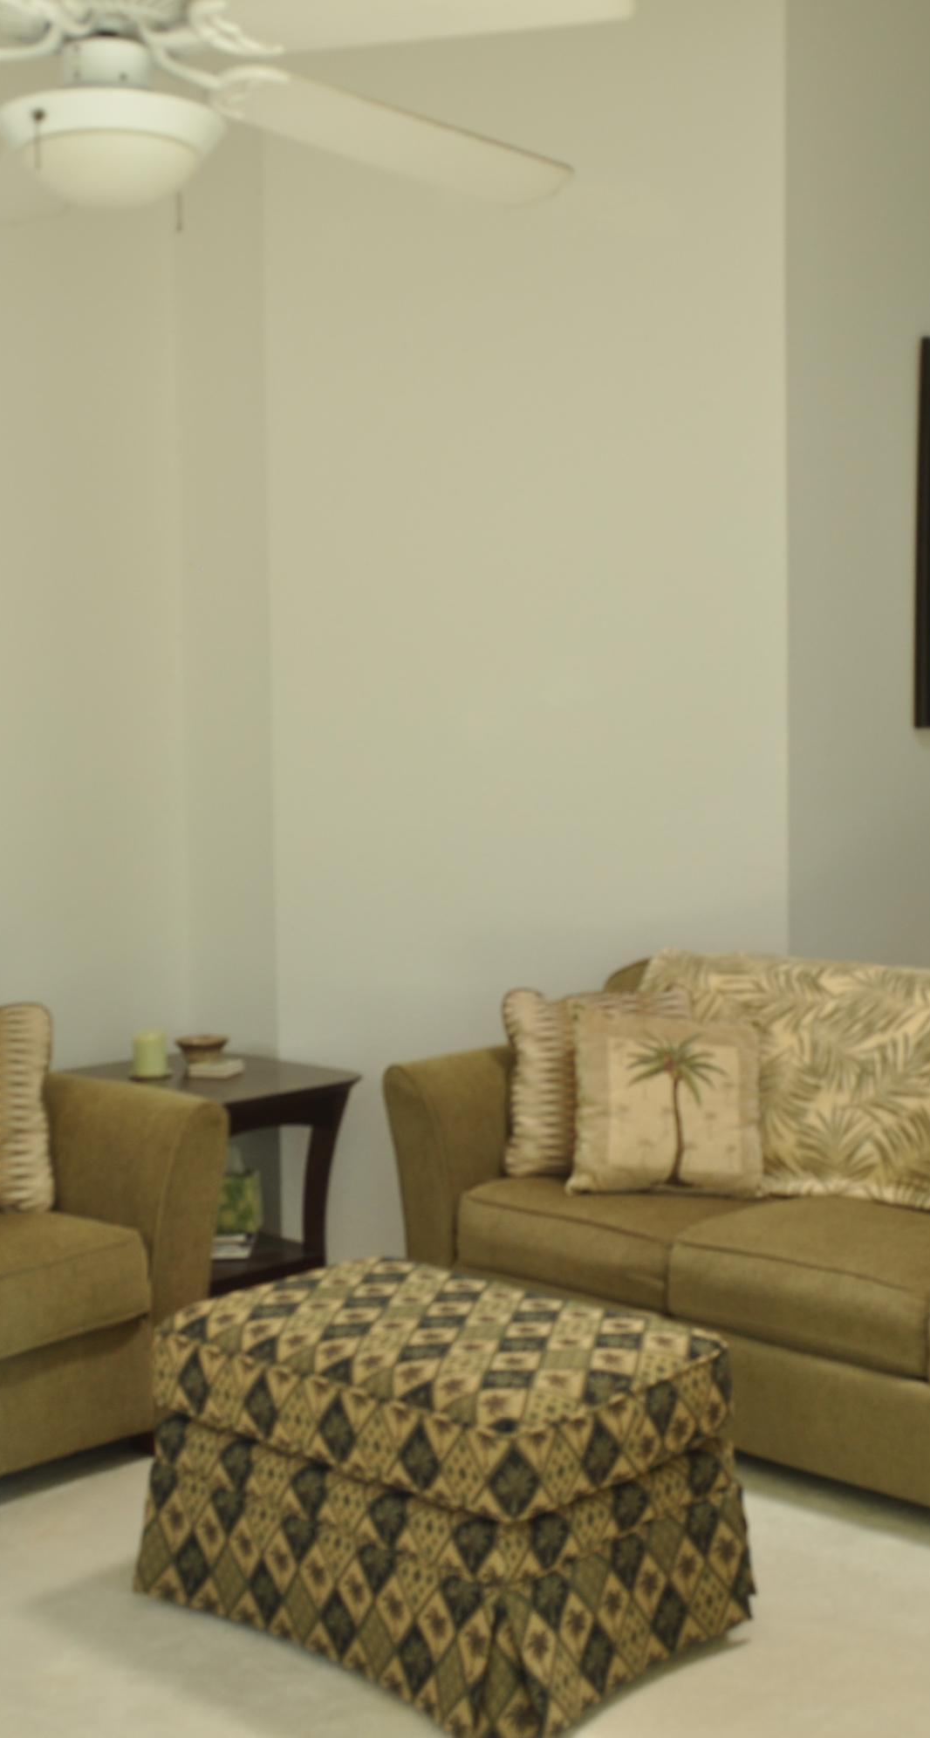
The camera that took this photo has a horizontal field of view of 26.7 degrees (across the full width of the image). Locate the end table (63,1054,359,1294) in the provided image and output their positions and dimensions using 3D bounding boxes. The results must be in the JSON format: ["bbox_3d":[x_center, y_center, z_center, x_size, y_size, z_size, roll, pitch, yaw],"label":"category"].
[{"bbox_3d":[-0.659,0.811,4.750,0.595,0.616,0.581,3,5,45],"label":"end table"}]

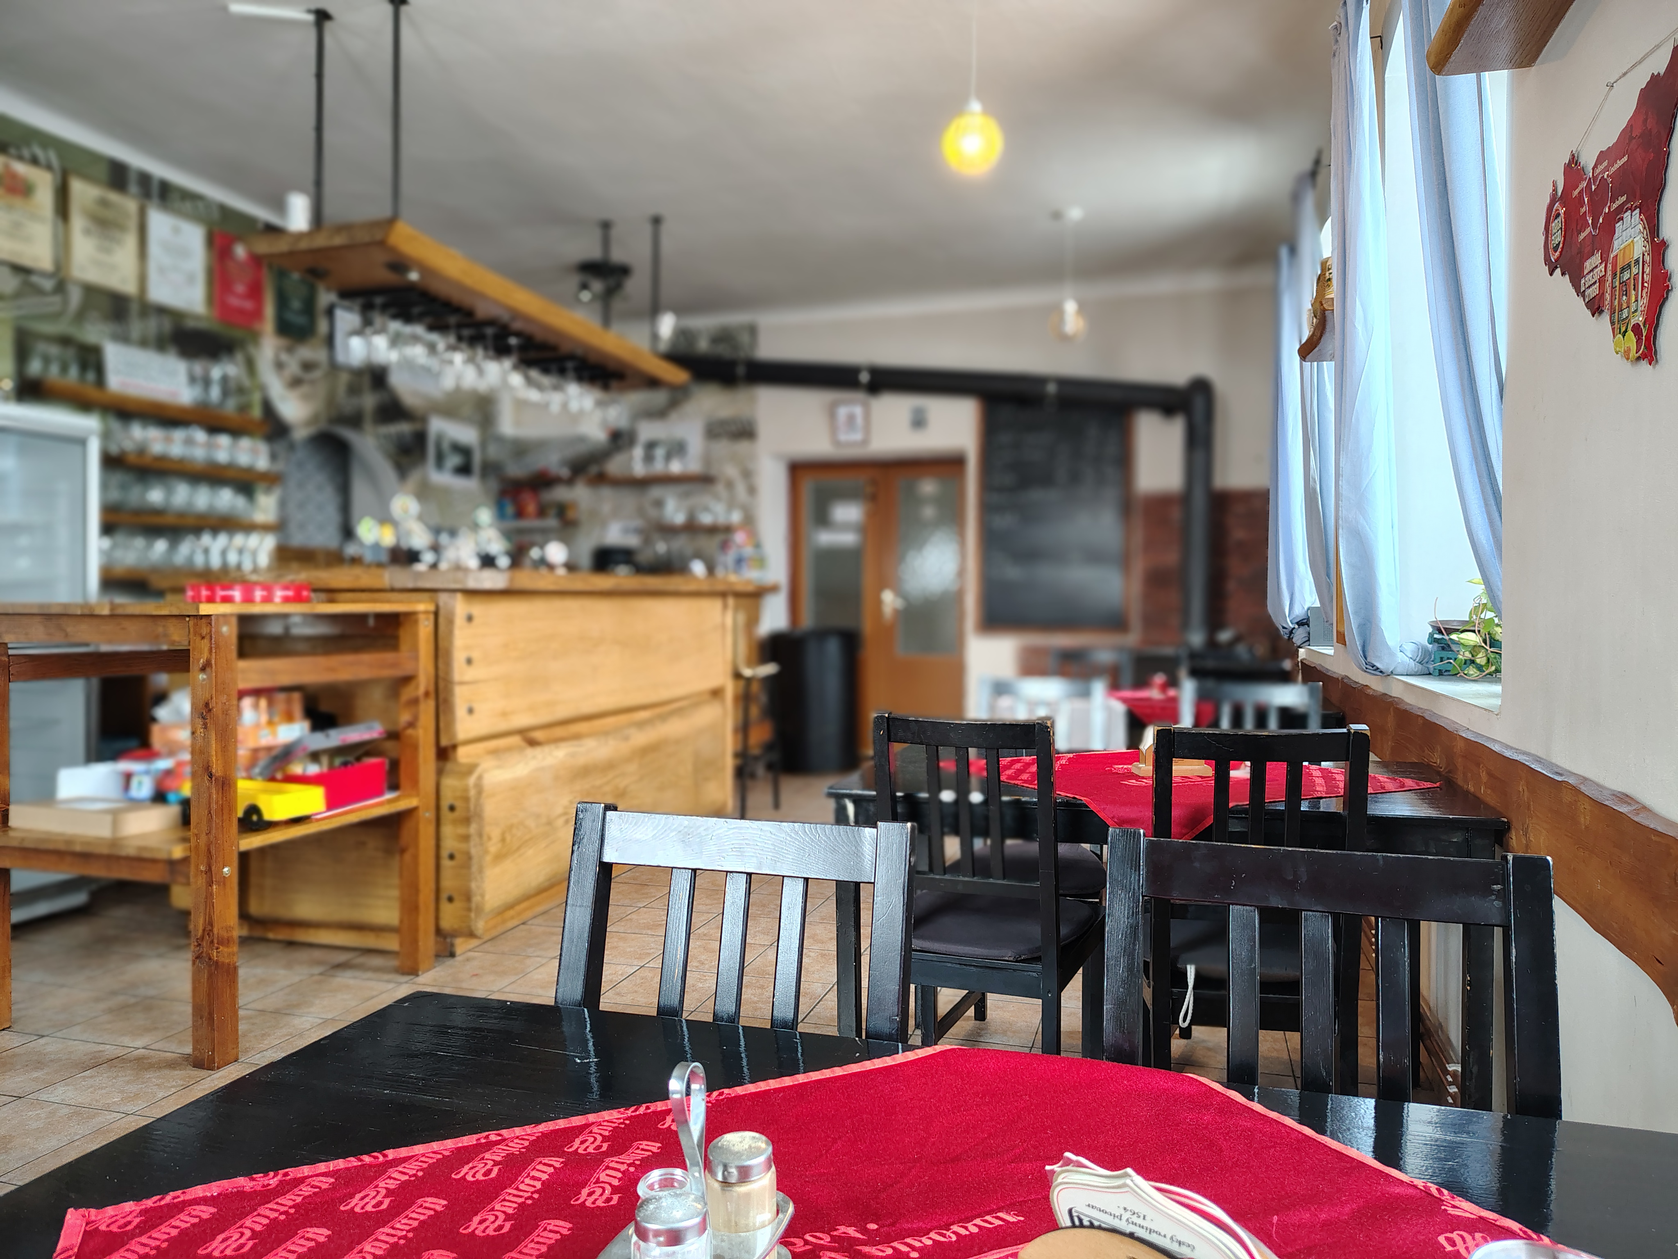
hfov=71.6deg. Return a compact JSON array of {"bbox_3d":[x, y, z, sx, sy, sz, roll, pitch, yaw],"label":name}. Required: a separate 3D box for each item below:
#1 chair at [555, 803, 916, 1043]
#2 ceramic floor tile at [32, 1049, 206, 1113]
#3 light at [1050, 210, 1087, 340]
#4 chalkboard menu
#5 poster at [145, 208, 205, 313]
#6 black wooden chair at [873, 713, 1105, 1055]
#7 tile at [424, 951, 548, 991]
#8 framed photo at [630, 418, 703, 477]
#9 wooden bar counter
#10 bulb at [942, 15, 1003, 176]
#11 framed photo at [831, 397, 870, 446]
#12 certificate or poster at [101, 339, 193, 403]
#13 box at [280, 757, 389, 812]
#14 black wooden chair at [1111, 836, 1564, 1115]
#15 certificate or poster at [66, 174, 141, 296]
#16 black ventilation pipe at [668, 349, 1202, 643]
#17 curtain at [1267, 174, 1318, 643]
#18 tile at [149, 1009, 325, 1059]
[{"bbox_3d":[-0.171,0.639,0.968,0.420,0.900,0.490,0,2,19],"label":"chair"},{"bbox_3d":[-1.668,1.072,2.759,0.306,0.010,0.306,0,2,17],"label":"ceramic floor tile"},{"bbox_3d":[1.174,-1.808,5.921,0.165,0.655,0.165,0,2,17],"label":"light"},{"bbox_3d":[1.377,-0.722,7.492,0.983,1.530,0.040,0,2,17],"label":"chalkboard menu"},{"bbox_3d":[-3.006,-1.670,5.290,0.020,0.420,0.320,0,1,17],"label":"poster"},{"bbox_3d":[0.308,0.606,2.377,0.420,0.900,0.460,0,2,20],"label":"black wooden chair"},{"bbox_3d":[-1.095,1.044,3.553,0.306,0.010,0.306,0,2,17],"label":"tile"},{"bbox_3d":[-1.155,-1.239,7.913,0.510,0.380,0.020,0,2,17],"label":"framed photo"},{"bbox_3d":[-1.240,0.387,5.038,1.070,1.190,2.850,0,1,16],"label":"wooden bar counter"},{"bbox_3d":[0.390,-1.618,3.414,0.172,0.572,0.172,0,1,16],"label":"bulb"},{"bbox_3d":[0.068,-1.352,7.592,0.255,0.315,0.020,0,2,17],"label":"framed photo"},{"bbox_3d":[-2.922,-1.075,4.915,0.020,0.200,0.410,-7,-1,17],"label":"certificate or poster"},{"bbox_3d":[-1.492,0.458,3.433,0.161,0.113,0.262,0,2,17],"label":"box"},{"bbox_3d":[0.363,0.628,0.827,0.410,0.890,0.490,0,1,19],"label":"black wooden chair"},{"bbox_3d":[-3.046,-1.626,4.818,0.020,0.425,0.340,0,2,17],"label":"certificate or poster"},{"bbox_3d":[0.501,-0.844,7.184,3.480,1.920,0.180,0,1,16],"label":"black ventilation pipe"},{"bbox_3d":[1.731,-0.732,4.422,0.170,1.630,0.550,0,2,14],"label":"curtain"},{"bbox_3d":[-1.560,1.053,3.025,0.305,0.010,0.305,0,2,17],"label":"tile"}]

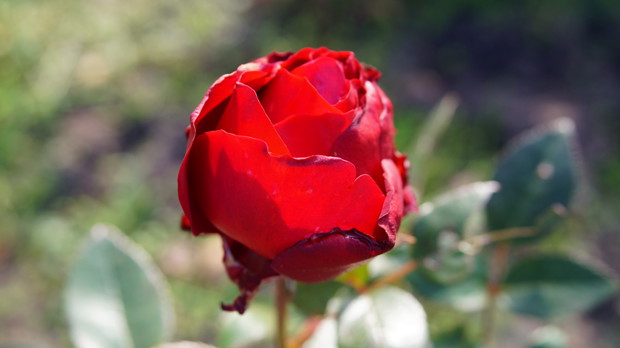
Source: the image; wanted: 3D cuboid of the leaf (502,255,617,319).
[{"bbox_3d":[0.119,0.054,0.370,0.054,0.028,0.020,0,23,0],"label":"leaf"}]

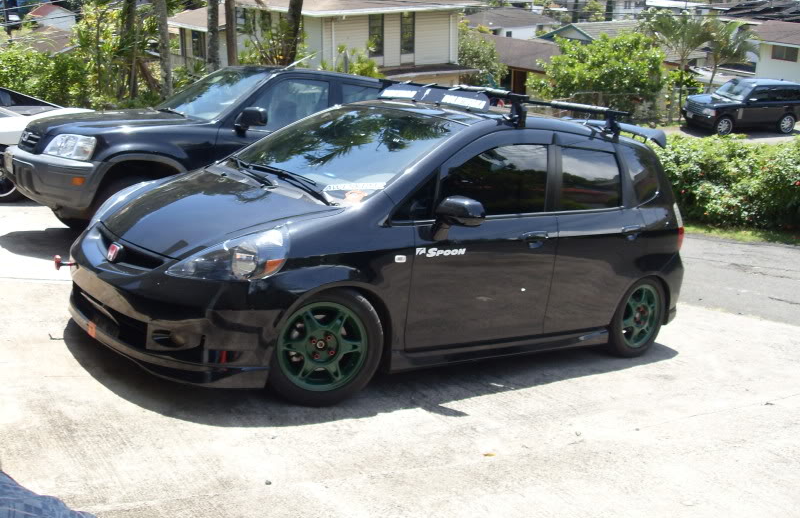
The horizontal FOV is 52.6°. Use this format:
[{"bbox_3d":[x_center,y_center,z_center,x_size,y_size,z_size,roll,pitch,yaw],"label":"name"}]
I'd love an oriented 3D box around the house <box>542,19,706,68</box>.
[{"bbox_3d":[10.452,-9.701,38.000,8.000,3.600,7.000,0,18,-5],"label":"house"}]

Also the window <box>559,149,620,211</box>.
[{"bbox_3d":[1.097,-0.462,4.710,0.580,0.386,0.050,-1,-3,-40],"label":"window"}]

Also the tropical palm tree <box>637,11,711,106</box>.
[{"bbox_3d":[9.502,-6.802,28.000,2.200,3.600,2.200,1,18,0],"label":"tropical palm tree"}]

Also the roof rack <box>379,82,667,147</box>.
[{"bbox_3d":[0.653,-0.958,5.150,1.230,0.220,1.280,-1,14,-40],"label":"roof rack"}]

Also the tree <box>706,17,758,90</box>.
[{"bbox_3d":[13.154,-7.497,32.000,2.200,3.900,2.100,6,15,21],"label":"tree"}]

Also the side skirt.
[{"bbox_3d":[0.601,0.483,4.486,1.730,0.125,0.110,-1,14,-40],"label":"side skirt"}]

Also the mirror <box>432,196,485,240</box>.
[{"bbox_3d":[0.274,-0.199,3.866,0.140,0.170,0.195,-1,14,-40],"label":"mirror"}]

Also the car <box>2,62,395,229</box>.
[{"bbox_3d":[-1.207,-0.988,7.605,4.450,1.675,1.750,0,13,-36],"label":"car"}]

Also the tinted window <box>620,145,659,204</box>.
[{"bbox_3d":[1.481,-0.493,4.965,0.070,0.370,0.430,2,2,43],"label":"tinted window"}]

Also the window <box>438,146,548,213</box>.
[{"bbox_3d":[0.503,-0.432,4.227,0.810,0.450,0.050,-1,-1,-40],"label":"window"}]

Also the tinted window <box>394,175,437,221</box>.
[{"bbox_3d":[0.088,-0.296,3.742,0.290,0.250,0.050,-1,0,-36],"label":"tinted window"}]

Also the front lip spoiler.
[{"bbox_3d":[-1.274,0.309,3.932,0.520,0.160,1.640,-1,14,-40],"label":"front lip spoiler"}]

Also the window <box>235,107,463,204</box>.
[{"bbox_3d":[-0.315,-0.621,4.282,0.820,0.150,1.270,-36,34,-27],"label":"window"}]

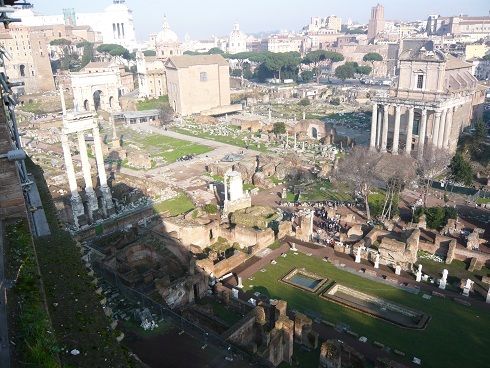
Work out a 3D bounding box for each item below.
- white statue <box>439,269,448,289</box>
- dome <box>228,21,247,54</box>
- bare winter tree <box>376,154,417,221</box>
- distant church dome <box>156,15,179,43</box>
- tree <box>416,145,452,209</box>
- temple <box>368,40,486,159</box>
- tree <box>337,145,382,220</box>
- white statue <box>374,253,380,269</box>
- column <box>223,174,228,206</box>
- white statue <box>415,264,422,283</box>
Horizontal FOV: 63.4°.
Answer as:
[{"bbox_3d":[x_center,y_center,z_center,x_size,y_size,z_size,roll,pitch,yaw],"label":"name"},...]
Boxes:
[{"bbox_3d":[29.124,13.861,57.846,0.900,3.200,0.850,13,24,37],"label":"white statue"},{"bbox_3d":[-9.333,-199.690,540.350,24.000,44.154,24.000,-2,19,0],"label":"dome"},{"bbox_3d":[29.540,0.957,77.426,7.049,13.602,7.049,5,20,21],"label":"bare winter tree"},{"bbox_3d":[-50.475,-101.288,260.239,15.300,18.994,15.300,-5,19,-9],"label":"distant church dome"},{"bbox_3d":[39.536,-1.420,82.818,6.945,13.927,6.945,7,21,25],"label":"tree"},{"bbox_3d":[53.535,-24.061,115.525,28.420,31.973,20.909,-16,23,-35],"label":"temple"},{"bbox_3d":[22.801,0.042,78.644,8.479,15.054,8.479,4,20,16],"label":"tree"},{"bbox_3d":[22.105,12.797,66.289,0.750,2.750,0.700,13,24,37],"label":"white statue"},{"bbox_3d":[-4.206,1.454,86.327,0.900,7.105,0.900,-3,19,-3],"label":"column"},{"bbox_3d":[27.221,13.988,61.999,0.850,2.850,0.750,13,24,37],"label":"white statue"}]

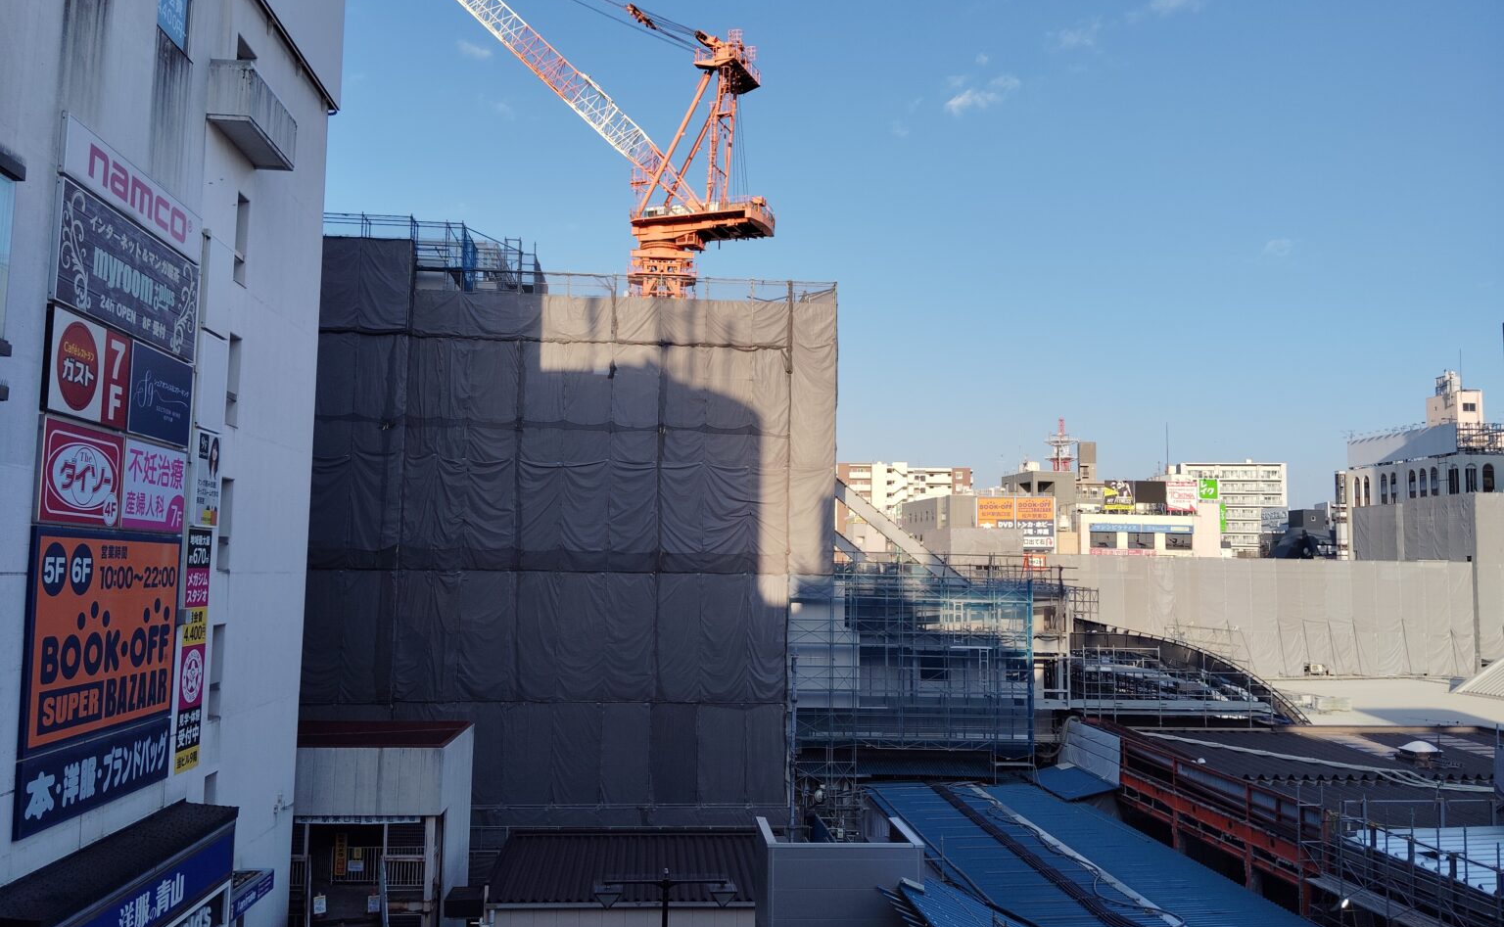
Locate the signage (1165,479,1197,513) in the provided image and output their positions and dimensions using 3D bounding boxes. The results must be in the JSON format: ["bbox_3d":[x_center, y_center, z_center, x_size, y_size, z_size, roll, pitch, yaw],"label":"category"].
[{"bbox_3d":[44.127,3.335,125.199,3.200,3.300,0.400,1,-5,3],"label":"signage"}]

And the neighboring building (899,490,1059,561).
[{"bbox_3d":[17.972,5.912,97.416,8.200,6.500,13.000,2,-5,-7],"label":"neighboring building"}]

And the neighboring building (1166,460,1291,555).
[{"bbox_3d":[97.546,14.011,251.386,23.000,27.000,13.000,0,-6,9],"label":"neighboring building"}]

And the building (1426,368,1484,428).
[{"bbox_3d":[59.346,-5.269,102.985,2.600,5.000,4.000,1,-5,-5],"label":"building"}]

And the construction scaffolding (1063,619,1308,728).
[{"bbox_3d":[17.506,8.720,50.493,9.400,4.200,2.800,1,-5,-2],"label":"construction scaffolding"}]

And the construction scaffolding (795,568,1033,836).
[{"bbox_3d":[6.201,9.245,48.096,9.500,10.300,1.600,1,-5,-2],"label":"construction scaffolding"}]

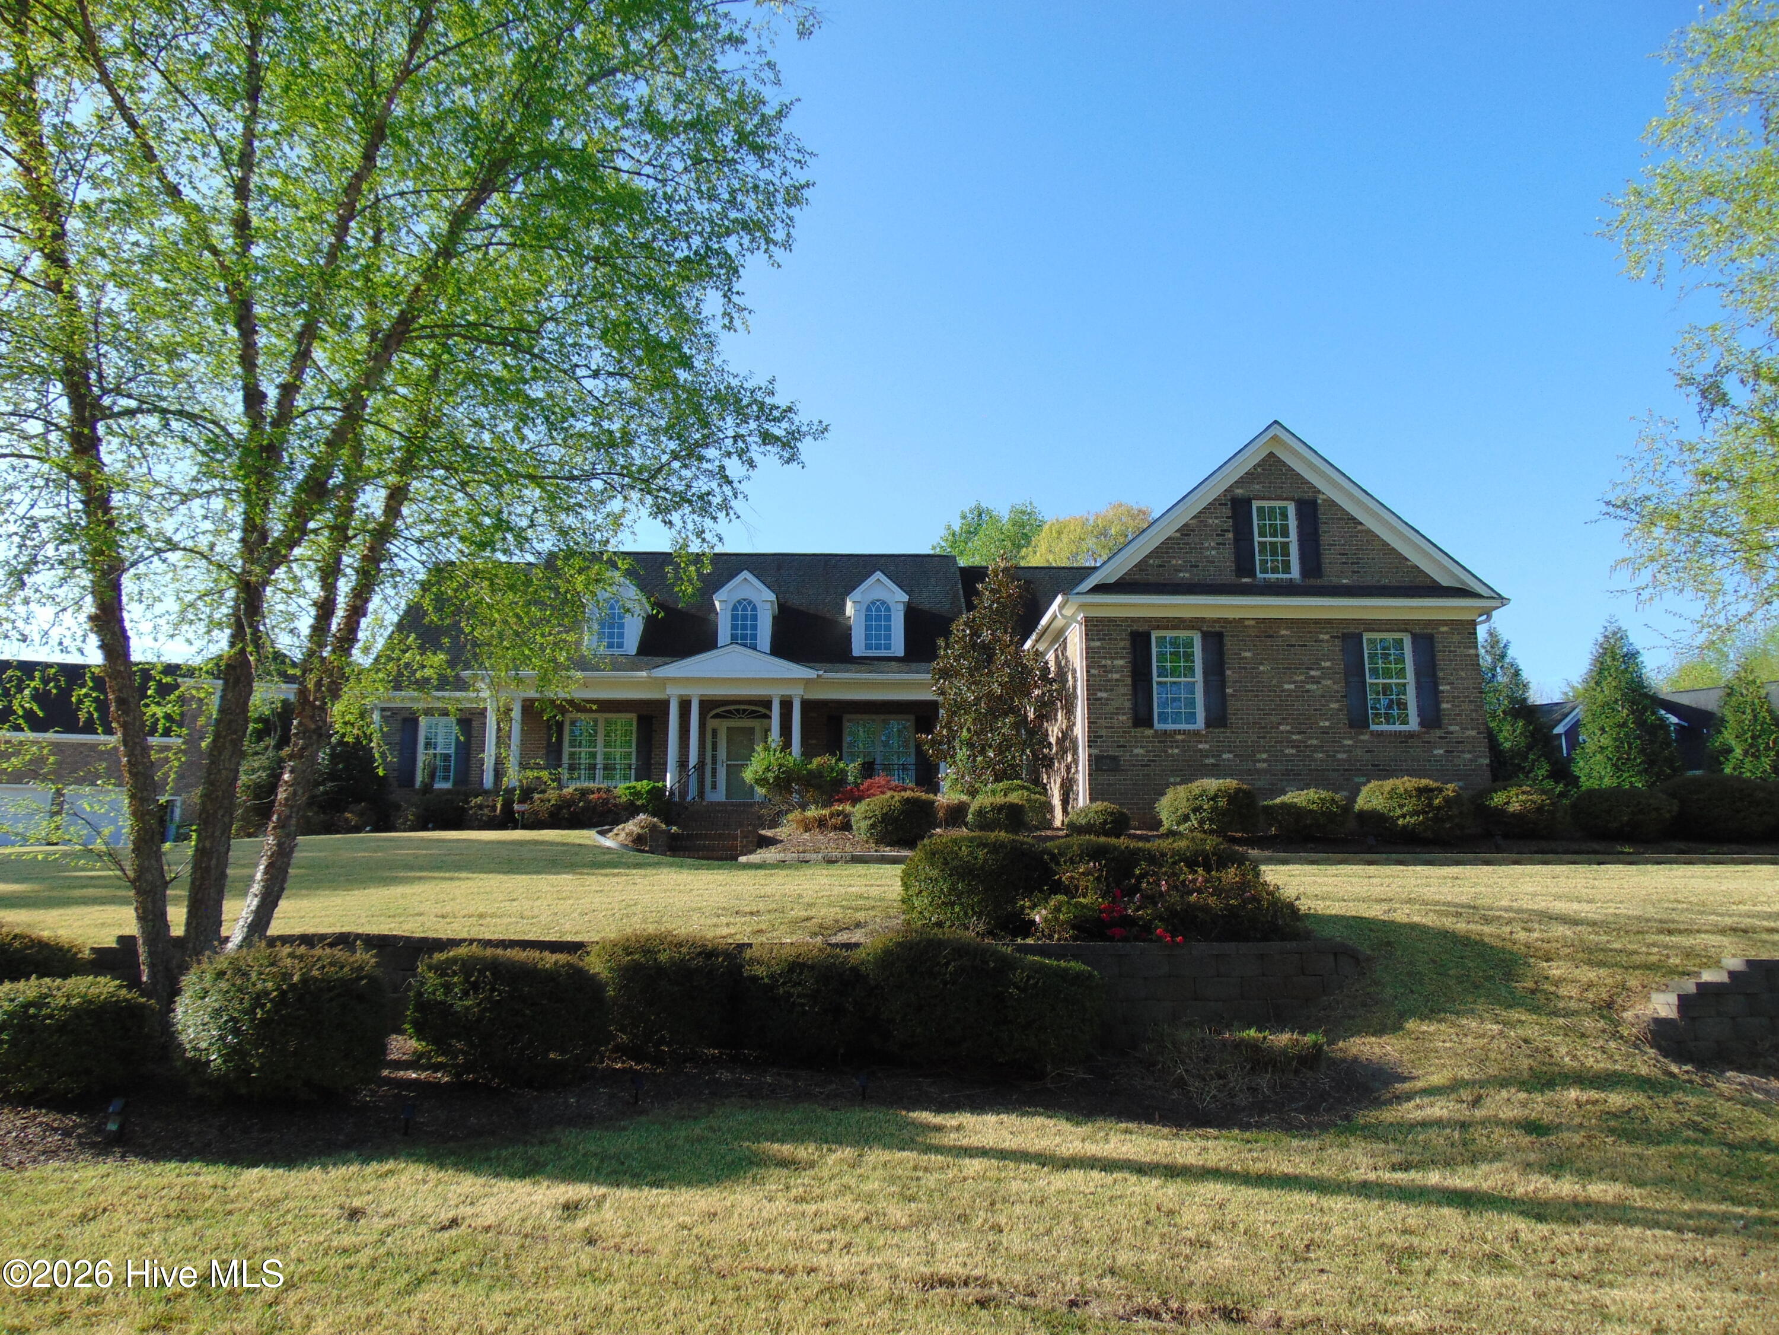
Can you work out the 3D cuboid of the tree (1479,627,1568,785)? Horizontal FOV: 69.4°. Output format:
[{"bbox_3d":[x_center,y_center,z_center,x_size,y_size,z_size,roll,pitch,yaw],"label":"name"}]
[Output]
[{"bbox_3d":[13.587,1.462,28.399,2.600,4.852,2.600,0,-11,-3],"label":"tree"}]

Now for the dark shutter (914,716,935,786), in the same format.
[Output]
[{"bbox_3d":[0.831,2.001,30.694,0.410,1.736,0.050,0,-11,-2],"label":"dark shutter"}]

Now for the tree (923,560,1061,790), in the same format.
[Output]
[{"bbox_3d":[1.981,0.391,24.286,2.450,5.250,2.400,0,-11,-3],"label":"tree"}]

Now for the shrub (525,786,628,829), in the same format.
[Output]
[{"bbox_3d":[-6.769,3.030,27.746,2.150,0.968,1.300,0,-11,-3],"label":"shrub"}]

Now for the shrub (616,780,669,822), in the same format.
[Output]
[{"bbox_3d":[-5.231,2.829,27.256,1.102,0.848,1.047,0,-11,-2],"label":"shrub"}]

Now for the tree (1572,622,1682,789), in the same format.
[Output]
[{"bbox_3d":[15.428,1.357,26.911,2.050,4.650,2.050,0,-10,-3],"label":"tree"}]

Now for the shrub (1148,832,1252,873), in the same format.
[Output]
[{"bbox_3d":[3.193,2.124,13.097,1.020,0.830,1.050,0,-11,-3],"label":"shrub"}]

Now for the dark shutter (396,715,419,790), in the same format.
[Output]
[{"bbox_3d":[-11.576,2.070,30.969,0.380,1.690,0.050,0,-10,-3],"label":"dark shutter"}]

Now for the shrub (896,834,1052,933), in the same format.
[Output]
[{"bbox_3d":[0.868,2.185,13.000,1.530,1.040,1.450,0,-10,-3],"label":"shrub"}]

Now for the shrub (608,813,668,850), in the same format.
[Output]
[{"bbox_3d":[-4.657,3.044,23.663,1.120,0.654,1.050,0,-11,-3],"label":"shrub"}]

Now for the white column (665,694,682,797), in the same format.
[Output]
[{"bbox_3d":[-4.781,1.775,28.477,0.250,2.390,0.250,0,-10,-3],"label":"white column"}]

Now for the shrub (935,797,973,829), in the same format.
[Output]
[{"bbox_3d":[1.091,2.633,23.180,0.803,0.573,0.803,0,-11,-2],"label":"shrub"}]

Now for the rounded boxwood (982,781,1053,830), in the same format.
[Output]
[{"bbox_3d":[2.304,2.480,23.158,1.273,0.870,1.273,0,-11,-2],"label":"rounded boxwood"}]

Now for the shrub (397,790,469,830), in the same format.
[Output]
[{"bbox_3d":[-10.146,3.192,28.624,1.480,0.900,1.350,0,-10,-3],"label":"shrub"}]

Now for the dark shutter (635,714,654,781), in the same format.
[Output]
[{"bbox_3d":[-5.992,1.987,31.523,0.420,1.683,0.060,0,-11,-3],"label":"dark shutter"}]

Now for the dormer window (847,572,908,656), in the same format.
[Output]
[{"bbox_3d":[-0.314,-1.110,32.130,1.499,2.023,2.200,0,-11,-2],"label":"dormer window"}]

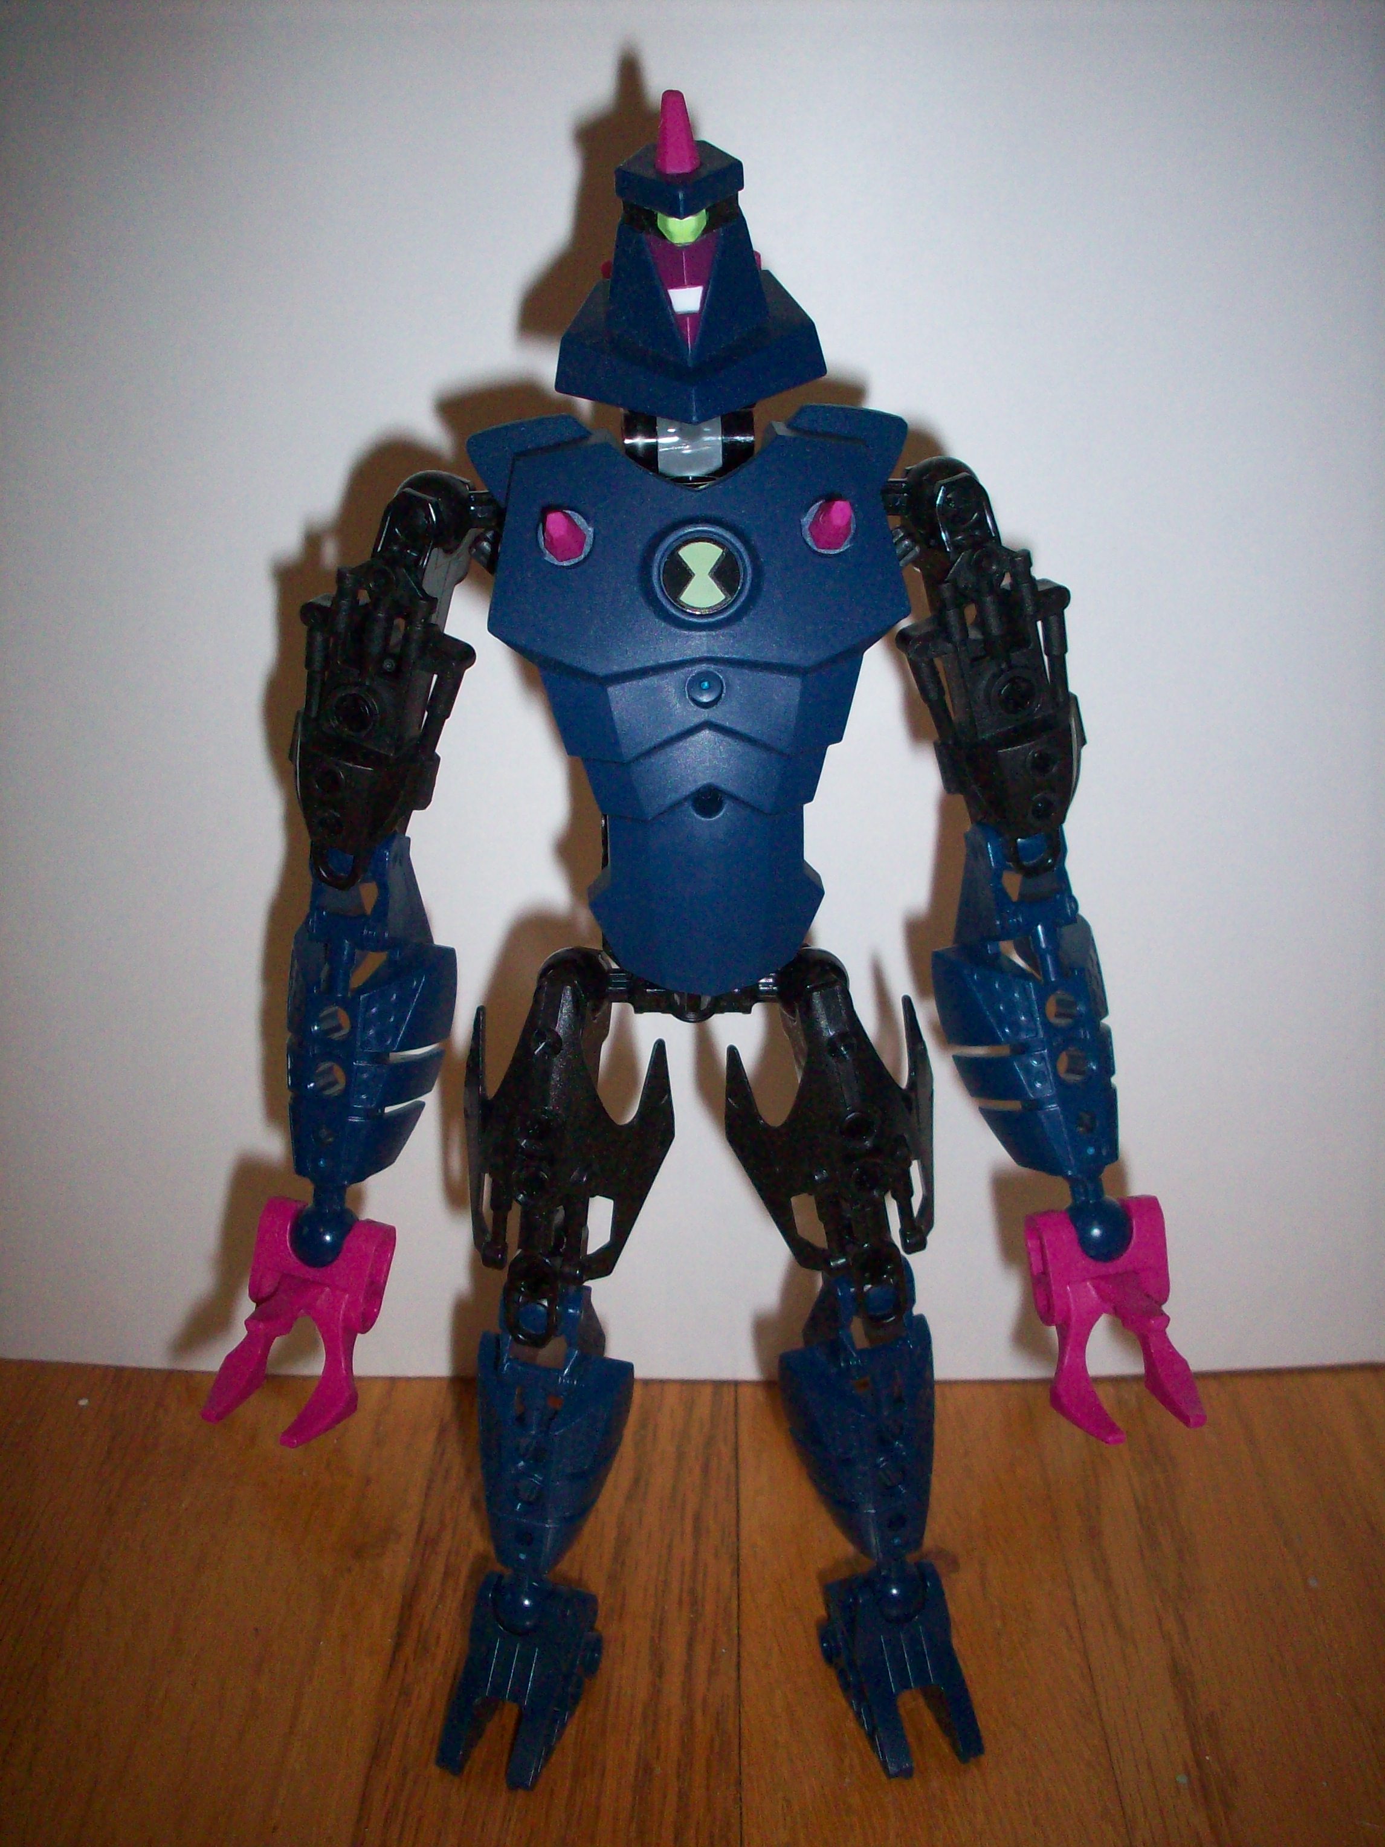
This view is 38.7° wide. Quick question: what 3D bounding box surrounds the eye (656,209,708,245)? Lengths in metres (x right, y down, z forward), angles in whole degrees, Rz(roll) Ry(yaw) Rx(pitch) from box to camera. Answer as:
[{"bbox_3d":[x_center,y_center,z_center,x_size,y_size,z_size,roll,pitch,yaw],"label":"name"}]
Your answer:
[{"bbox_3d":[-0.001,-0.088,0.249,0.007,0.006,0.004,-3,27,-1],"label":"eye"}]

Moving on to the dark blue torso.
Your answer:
[{"bbox_3d":[0.001,-0.030,0.279,0.059,0.082,0.034,-1,19,-3],"label":"dark blue torso"}]

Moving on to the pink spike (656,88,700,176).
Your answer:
[{"bbox_3d":[-0.002,-0.100,0.249,0.006,0.011,0.006,-5,19,-2],"label":"pink spike"}]

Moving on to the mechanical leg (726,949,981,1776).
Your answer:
[{"bbox_3d":[0.025,0.066,0.311,0.039,0.128,0.050,-3,19,-9],"label":"mechanical leg"}]

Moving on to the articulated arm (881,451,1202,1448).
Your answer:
[{"bbox_3d":[0.052,0.006,0.294,0.036,0.144,0.042,-9,20,-3],"label":"articulated arm"}]

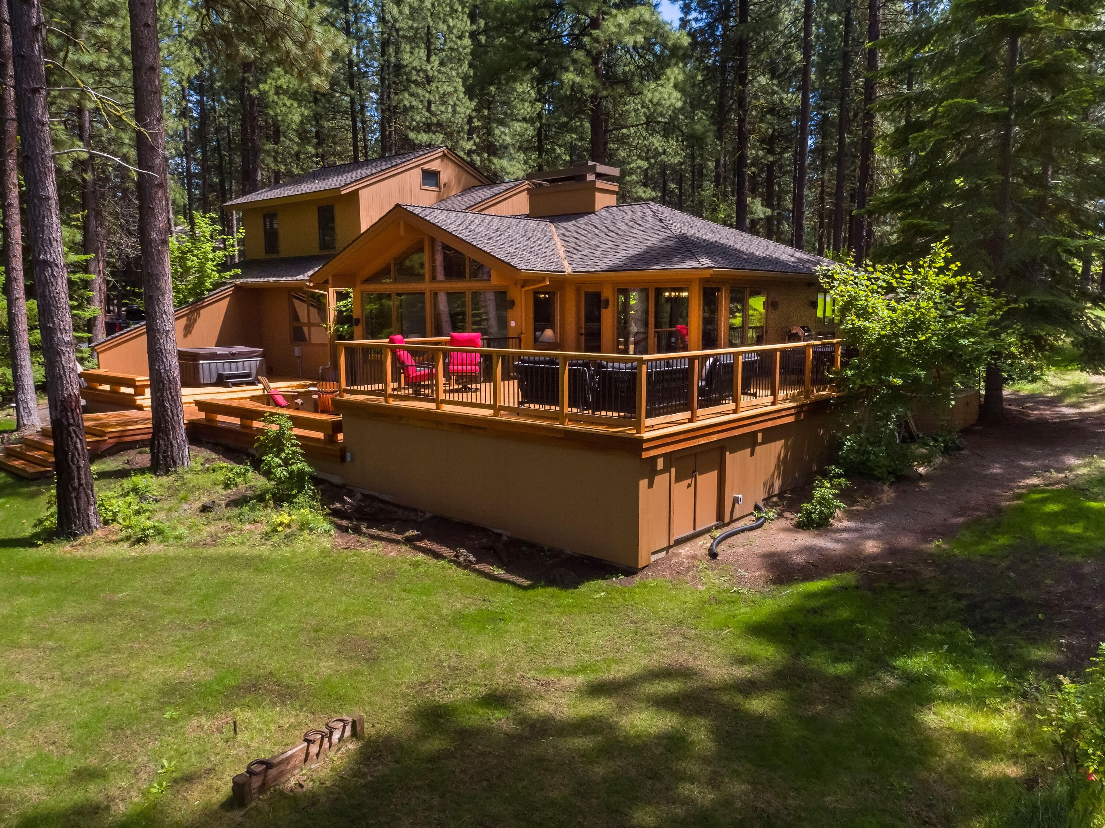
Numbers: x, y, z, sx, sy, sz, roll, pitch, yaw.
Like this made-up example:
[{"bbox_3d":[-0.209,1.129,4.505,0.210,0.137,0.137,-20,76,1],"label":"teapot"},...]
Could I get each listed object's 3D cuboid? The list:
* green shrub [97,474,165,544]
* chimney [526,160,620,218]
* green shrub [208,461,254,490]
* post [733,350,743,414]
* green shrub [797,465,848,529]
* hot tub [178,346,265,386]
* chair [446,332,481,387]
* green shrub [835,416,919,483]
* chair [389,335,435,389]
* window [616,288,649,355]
[{"bbox_3d":[-6.453,1.427,11.667,0.950,0.720,0.900,-1,8,-9],"label":"green shrub"},{"bbox_3d":[0.590,-6.464,22.470,2.650,1.450,1.170,7,10,40],"label":"chimney"},{"bbox_3d":[-5.630,1.088,13.400,0.740,0.430,0.580,7,10,40],"label":"green shrub"},{"bbox_3d":[2.941,-0.486,12.087,0.090,0.960,0.090,8,11,43],"label":"post"},{"bbox_3d":[4.143,1.284,11.800,0.800,0.920,0.820,7,10,40],"label":"green shrub"},{"bbox_3d":[-10.708,-1.570,24.451,2.100,0.980,2.100,7,10,40],"label":"hot tub"},{"bbox_3d":[-1.726,-1.051,15.374,0.720,1.120,0.800,0,8,-3],"label":"chair"},{"bbox_3d":[6.349,0.685,15.000,1.400,1.200,1.500,7,10,40],"label":"green shrub"},{"bbox_3d":[-2.712,-1.003,15.285,0.880,1.100,0.720,2,9,15],"label":"chair"},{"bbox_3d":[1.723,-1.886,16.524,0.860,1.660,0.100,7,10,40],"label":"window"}]

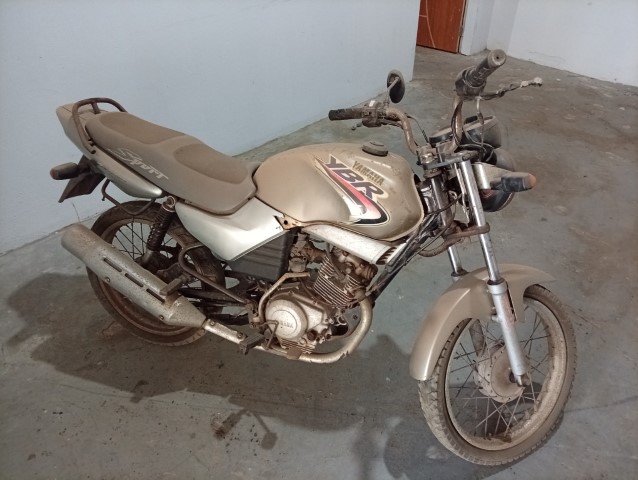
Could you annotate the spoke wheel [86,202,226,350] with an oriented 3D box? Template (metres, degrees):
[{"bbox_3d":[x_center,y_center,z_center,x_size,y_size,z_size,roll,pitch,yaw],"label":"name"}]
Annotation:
[{"bbox_3d":[-0.638,0.142,1.839,0.604,0.604,0.090,12,23,18],"label":"spoke wheel"}]

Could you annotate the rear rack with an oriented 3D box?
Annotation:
[{"bbox_3d":[-0.738,-0.411,1.674,0.145,0.165,0.250,12,23,18],"label":"rear rack"}]

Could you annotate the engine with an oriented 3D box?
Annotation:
[{"bbox_3d":[0.016,0.217,1.589,0.370,0.420,0.300,12,23,18],"label":"engine"}]

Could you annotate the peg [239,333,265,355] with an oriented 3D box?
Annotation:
[{"bbox_3d":[-0.202,0.317,1.480,0.042,0.042,0.095,12,23,18],"label":"peg"}]

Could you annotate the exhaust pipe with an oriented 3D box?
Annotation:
[{"bbox_3d":[-0.609,0.123,1.590,0.580,0.120,0.115,30,27,8],"label":"exhaust pipe"}]

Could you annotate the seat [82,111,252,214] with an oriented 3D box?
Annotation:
[{"bbox_3d":[-0.487,-0.271,1.624,0.700,0.175,0.260,20,25,14],"label":"seat"}]

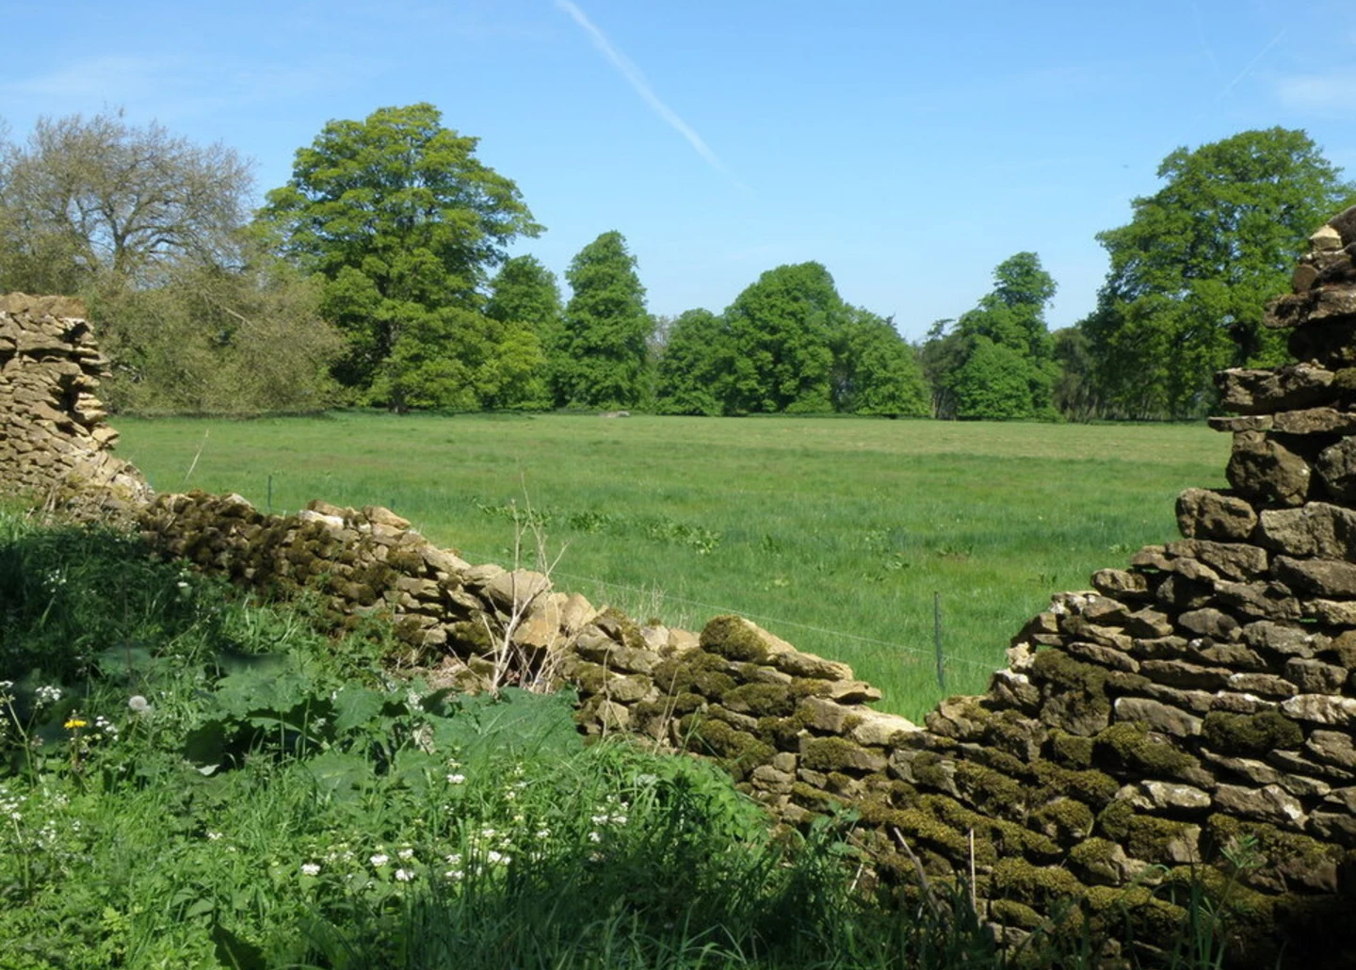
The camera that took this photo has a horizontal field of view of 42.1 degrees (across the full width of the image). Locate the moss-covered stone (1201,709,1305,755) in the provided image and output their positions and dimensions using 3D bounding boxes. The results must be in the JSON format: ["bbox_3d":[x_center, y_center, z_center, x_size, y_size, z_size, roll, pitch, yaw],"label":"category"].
[{"bbox_3d":[1.264,0.544,3.880,0.160,0.095,0.220,-3,4,-41],"label":"moss-covered stone"}]

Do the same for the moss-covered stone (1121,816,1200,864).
[{"bbox_3d":[1.247,0.915,4.550,0.170,0.120,0.210,-2,3,-31],"label":"moss-covered stone"}]

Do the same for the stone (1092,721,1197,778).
[{"bbox_3d":[1.083,0.613,4.080,0.170,0.112,0.235,-3,4,-41],"label":"stone"}]

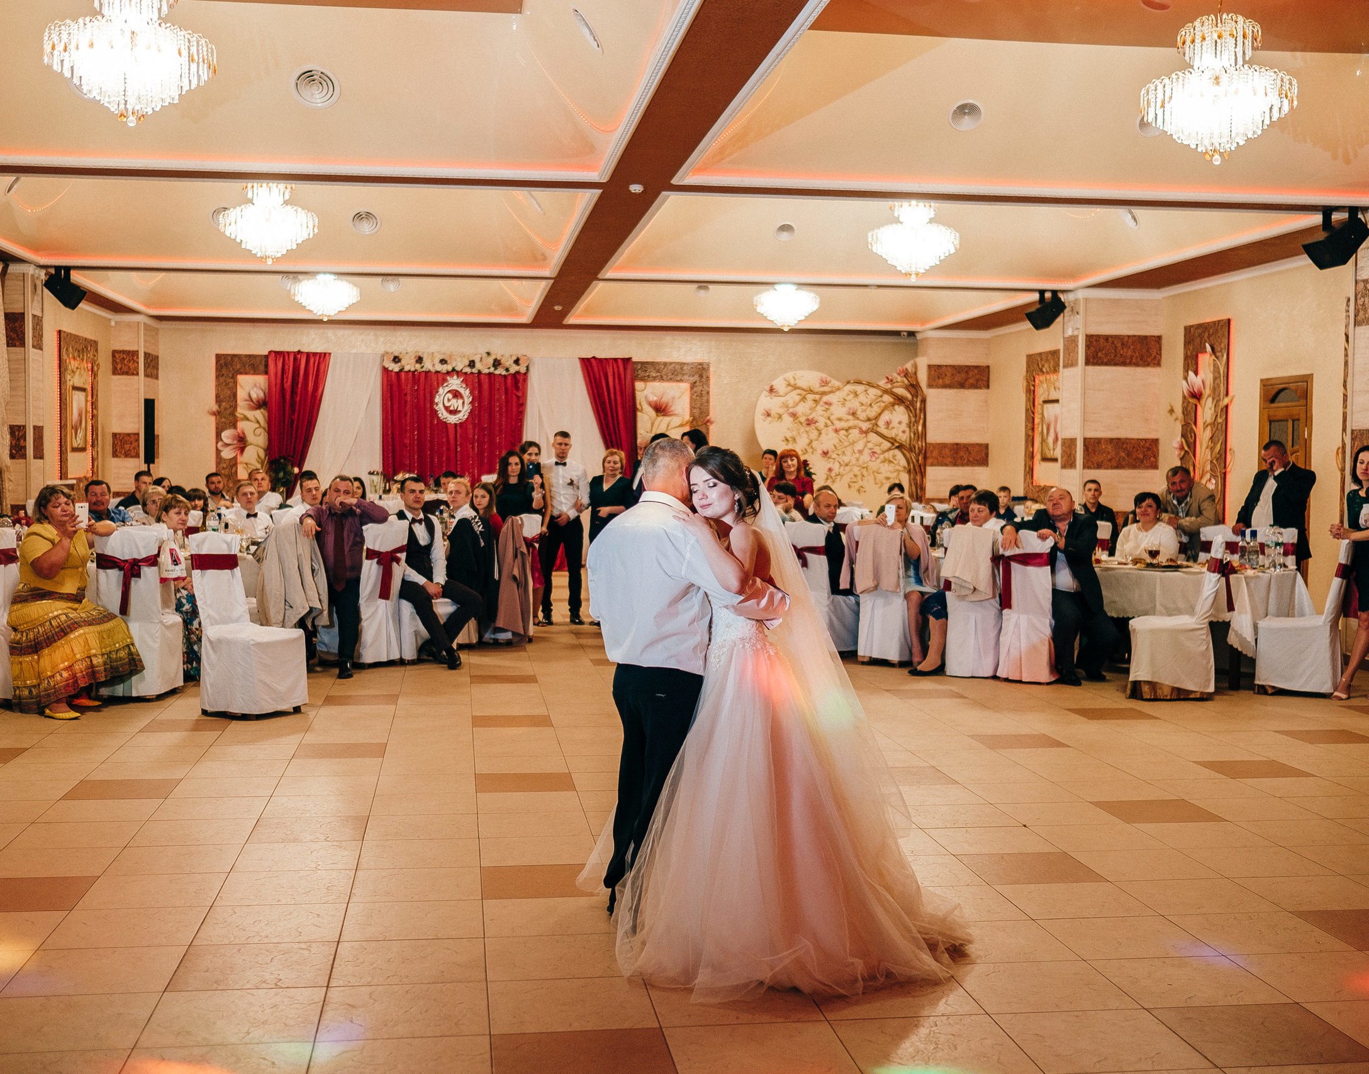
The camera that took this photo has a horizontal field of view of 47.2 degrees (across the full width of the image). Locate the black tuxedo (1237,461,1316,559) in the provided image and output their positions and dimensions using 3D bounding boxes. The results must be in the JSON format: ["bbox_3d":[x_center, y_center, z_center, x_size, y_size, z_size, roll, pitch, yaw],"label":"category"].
[{"bbox_3d":[4.679,-0.189,12.400,0.580,0.800,0.420,3,4,40],"label":"black tuxedo"}]

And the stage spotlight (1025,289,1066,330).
[{"bbox_3d":[3.859,-2.414,16.700,0.410,0.340,0.320,-34,13,-15],"label":"stage spotlight"}]

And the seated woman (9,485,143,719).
[{"bbox_3d":[-3.636,0.354,9.300,0.760,1.300,0.580,2,3,29],"label":"seated woman"}]

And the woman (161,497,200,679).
[{"bbox_3d":[-3.463,0.325,10.669,0.470,1.220,0.660,-1,3,-30],"label":"woman"}]

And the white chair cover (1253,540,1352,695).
[{"bbox_3d":[4.203,0.541,10.569,0.580,1.040,0.450,2,3,26],"label":"white chair cover"}]

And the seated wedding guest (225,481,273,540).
[{"bbox_3d":[-3.631,0.178,13.000,0.500,1.290,0.750,0,3,-16],"label":"seated wedding guest"}]

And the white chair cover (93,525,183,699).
[{"bbox_3d":[-3.446,0.454,9.870,0.430,1.050,0.560,1,3,3],"label":"white chair cover"}]

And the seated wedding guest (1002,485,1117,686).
[{"bbox_3d":[2.632,0.325,10.900,0.720,1.350,0.720,1,3,14],"label":"seated wedding guest"}]

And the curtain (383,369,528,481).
[{"bbox_3d":[-3.138,-0.940,21.481,1.962,2.714,0.180,0,3,-8],"label":"curtain"}]

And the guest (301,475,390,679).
[{"bbox_3d":[-2.352,0.247,10.895,0.640,1.380,0.680,0,3,-9],"label":"guest"}]

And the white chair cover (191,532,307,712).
[{"bbox_3d":[-2.534,0.504,9.114,0.520,1.040,0.420,2,3,31],"label":"white chair cover"}]

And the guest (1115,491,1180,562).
[{"bbox_3d":[3.564,0.302,12.100,0.550,1.300,0.720,2,3,23],"label":"guest"}]

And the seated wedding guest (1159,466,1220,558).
[{"bbox_3d":[4.120,0.175,12.800,0.580,1.500,0.600,2,3,23],"label":"seated wedding guest"}]

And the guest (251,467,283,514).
[{"bbox_3d":[-3.964,0.073,14.700,0.520,1.377,0.700,0,3,-12],"label":"guest"}]

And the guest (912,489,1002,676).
[{"bbox_3d":[1.948,0.319,11.167,0.660,1.310,0.470,-1,3,-23],"label":"guest"}]

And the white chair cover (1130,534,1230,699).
[{"bbox_3d":[3.282,0.531,10.350,0.580,1.060,0.450,2,3,23],"label":"white chair cover"}]

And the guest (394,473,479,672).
[{"bbox_3d":[-1.851,0.238,11.600,0.530,1.350,0.730,-1,3,-37],"label":"guest"}]

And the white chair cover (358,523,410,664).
[{"bbox_3d":[-2.254,0.397,11.324,0.420,1.040,0.520,-1,3,-30],"label":"white chair cover"}]

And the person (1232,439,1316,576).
[{"bbox_3d":[4.679,0.086,12.400,0.580,1.730,0.450,3,4,40],"label":"person"}]

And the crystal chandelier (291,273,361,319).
[{"bbox_3d":[-4.245,-2.930,18.540,0.820,0.740,0.820,0,3,-8],"label":"crystal chandelier"}]

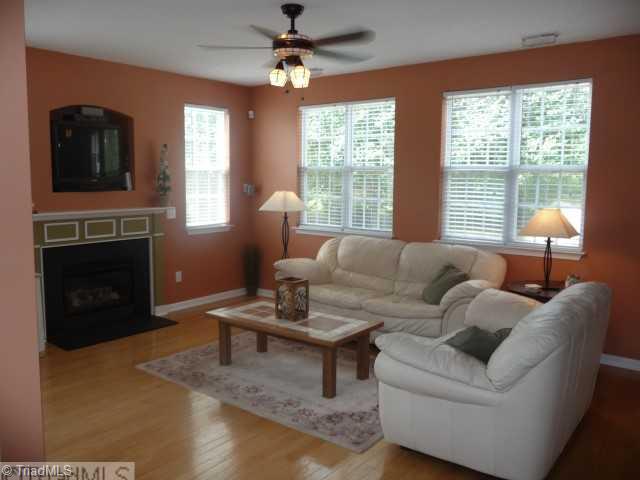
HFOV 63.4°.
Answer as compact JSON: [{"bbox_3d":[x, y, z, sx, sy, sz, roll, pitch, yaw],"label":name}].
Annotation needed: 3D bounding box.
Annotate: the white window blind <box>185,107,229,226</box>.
[{"bbox_3d":[-1.348,-0.872,6.215,0.080,1.420,0.650,6,9,36],"label":"white window blind"}]

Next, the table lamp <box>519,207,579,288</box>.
[{"bbox_3d":[1.924,0.079,4.325,0.410,0.690,0.410,6,9,36],"label":"table lamp"}]

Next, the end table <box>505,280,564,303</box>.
[{"bbox_3d":[1.916,0.754,4.408,0.610,0.670,0.610,6,9,36],"label":"end table"}]

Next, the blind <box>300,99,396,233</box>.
[{"bbox_3d":[0.281,-0.842,5.915,1.270,1.430,0.080,6,9,36],"label":"blind"}]

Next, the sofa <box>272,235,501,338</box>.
[{"bbox_3d":[0.626,0.514,5.145,2.180,0.935,0.900,6,9,36],"label":"sofa"}]

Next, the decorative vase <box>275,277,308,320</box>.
[{"bbox_3d":[-0.221,0.484,4.170,0.175,0.296,0.170,6,9,36],"label":"decorative vase"}]

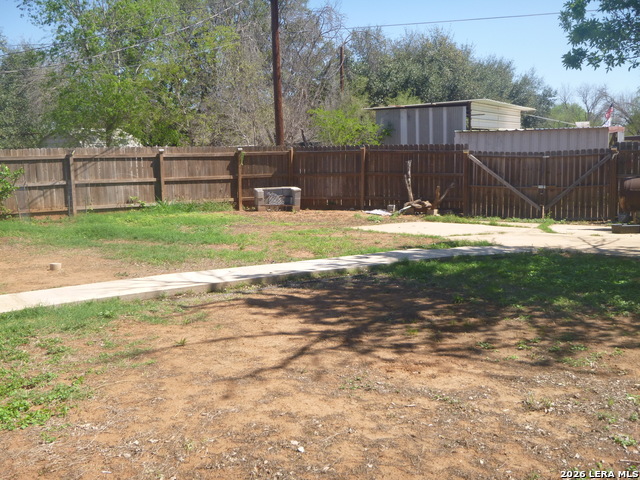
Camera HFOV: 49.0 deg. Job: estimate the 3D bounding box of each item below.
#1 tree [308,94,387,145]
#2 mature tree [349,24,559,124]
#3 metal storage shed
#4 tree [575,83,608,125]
[{"bbox_3d":[0.989,-3.415,25.072,2.672,3.514,2.672,-1,8,0],"label":"tree"},{"bbox_3d":[7.649,-8.296,41.242,11.786,8.315,9.500,-1,8,0],"label":"mature tree"},{"bbox_3d":[5.971,-4.189,30.542,4.600,3.348,8.900,4,10,28],"label":"metal storage shed"},{"bbox_3d":[24.623,-10.997,64.118,2.989,6.638,2.989,-1,8,0],"label":"tree"}]

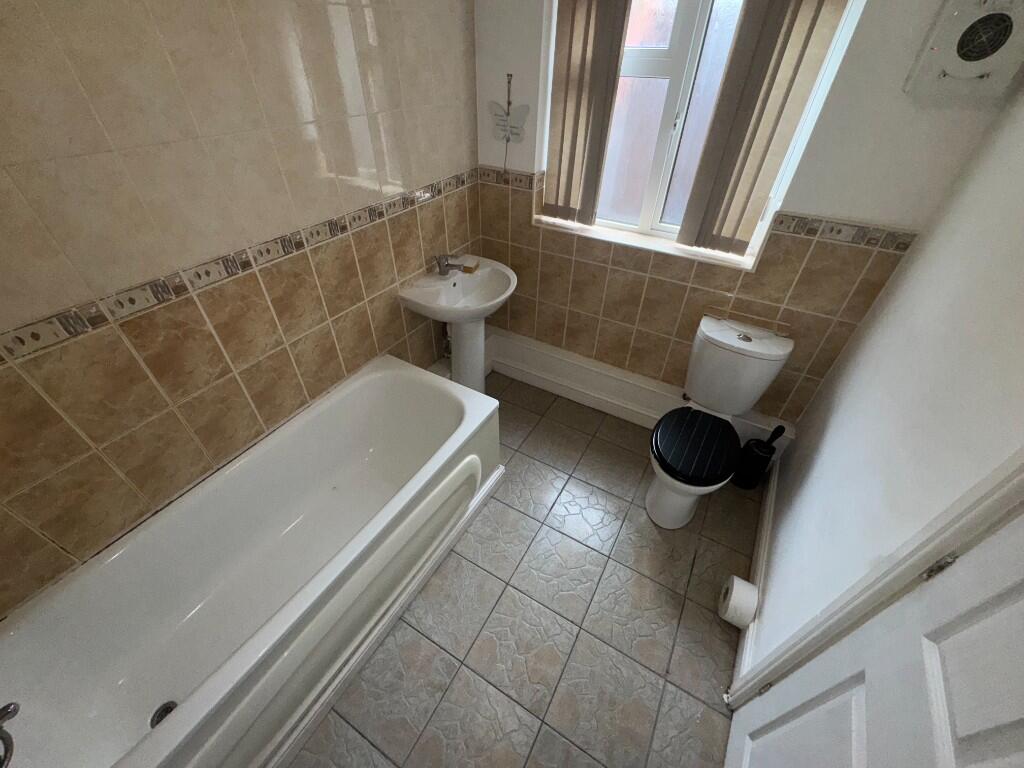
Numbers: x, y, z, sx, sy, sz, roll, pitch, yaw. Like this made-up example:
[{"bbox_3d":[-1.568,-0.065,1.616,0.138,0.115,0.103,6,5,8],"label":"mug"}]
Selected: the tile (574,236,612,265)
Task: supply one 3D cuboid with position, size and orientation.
[{"bbox_3d":[0.432,-0.702,2.174,0.202,0.127,0.010,21,43,22],"label":"tile"}]

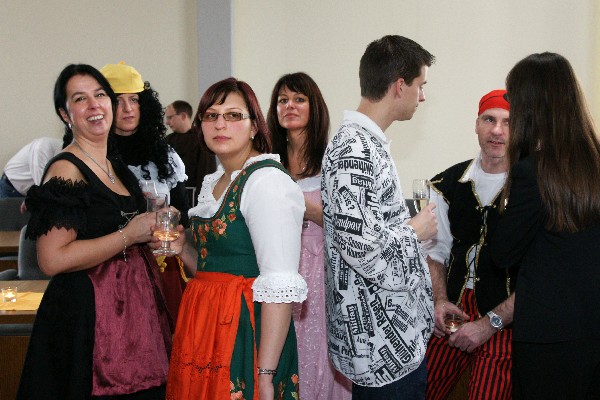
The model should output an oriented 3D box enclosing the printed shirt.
[{"bbox_3d":[0.232,0.108,1.960,0.350,0.760,0.500,-1,5,-10],"label":"printed shirt"}]

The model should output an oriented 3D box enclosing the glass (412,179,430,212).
[{"bbox_3d":[0.356,0.036,1.860,0.052,0.190,0.052,-5,5,0],"label":"glass"}]

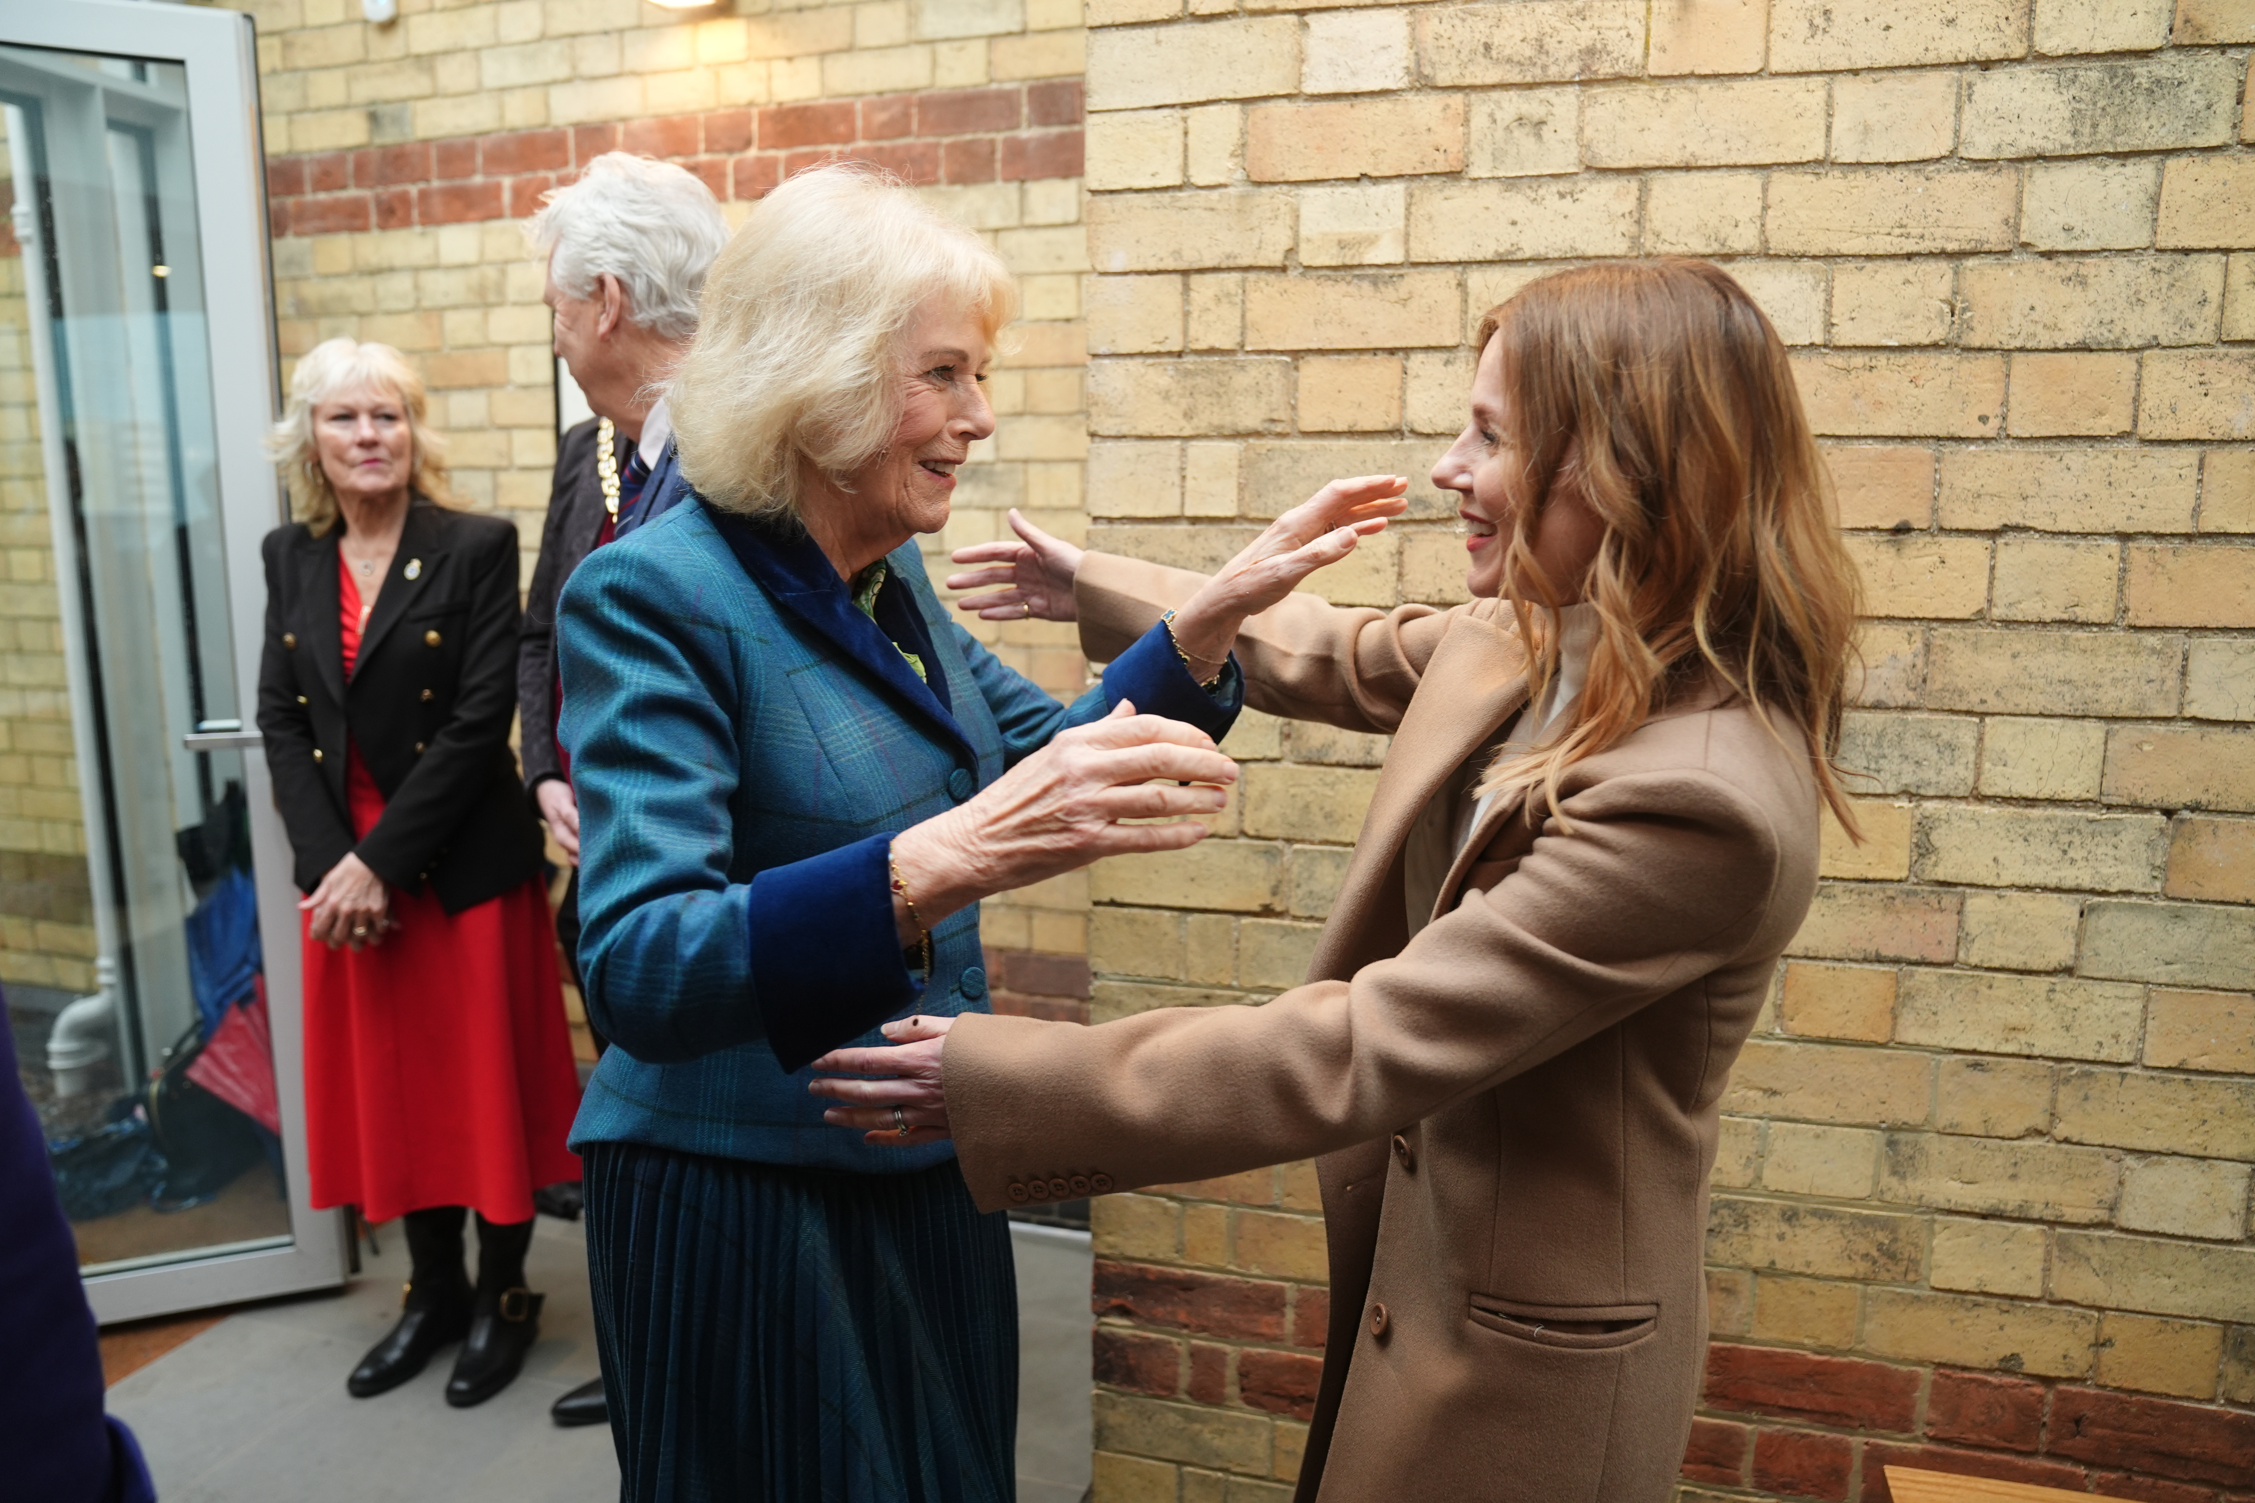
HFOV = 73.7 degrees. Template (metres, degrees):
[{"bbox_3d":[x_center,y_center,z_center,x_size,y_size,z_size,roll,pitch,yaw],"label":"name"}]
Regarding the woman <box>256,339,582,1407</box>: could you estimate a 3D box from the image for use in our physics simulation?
[{"bbox_3d":[-1.133,0.198,2.431,0.470,1.680,0.370,0,9,0],"label":"woman"}]

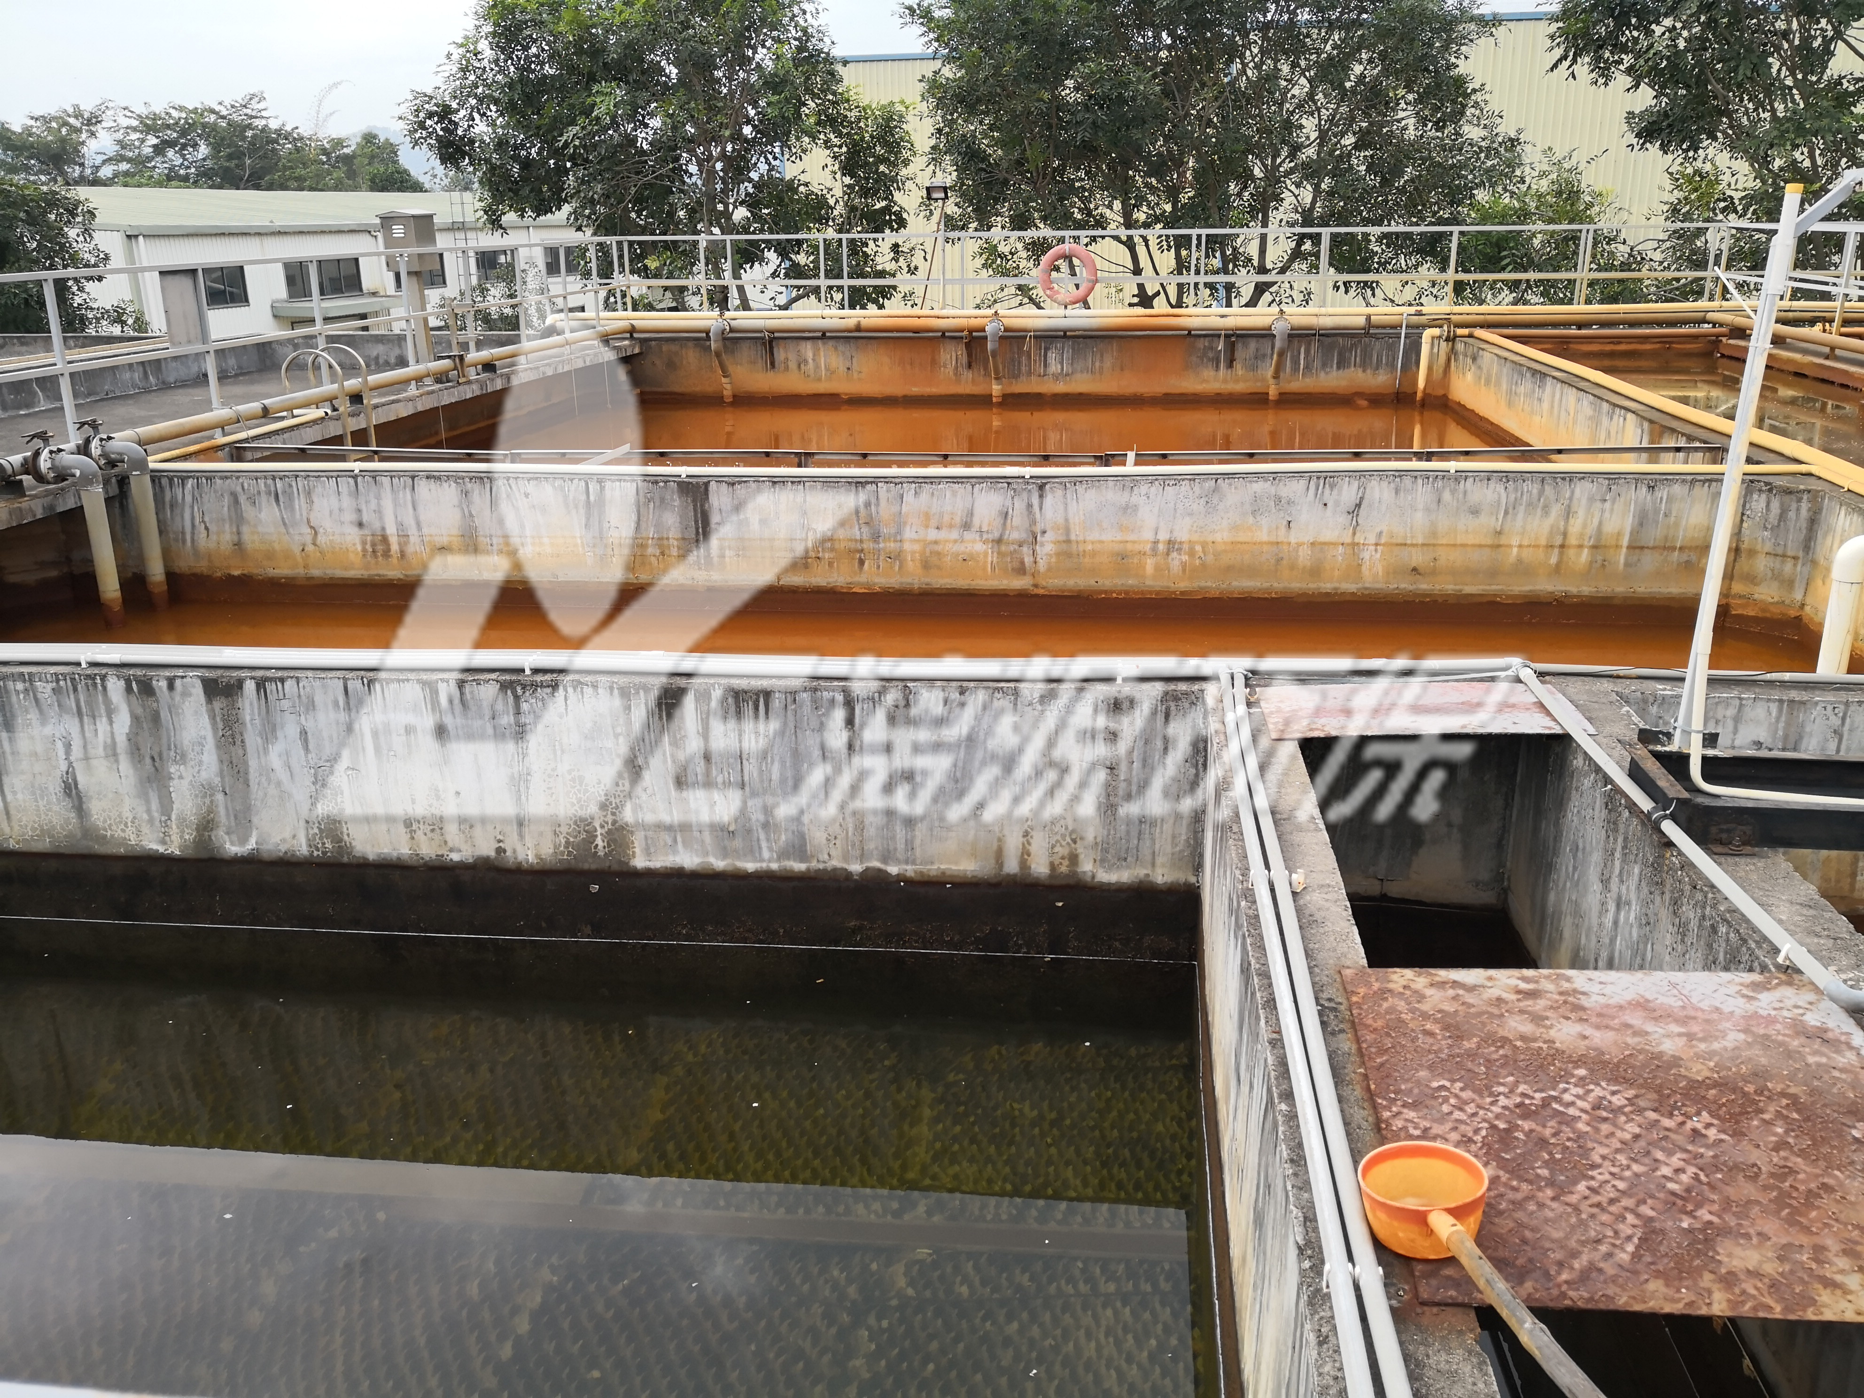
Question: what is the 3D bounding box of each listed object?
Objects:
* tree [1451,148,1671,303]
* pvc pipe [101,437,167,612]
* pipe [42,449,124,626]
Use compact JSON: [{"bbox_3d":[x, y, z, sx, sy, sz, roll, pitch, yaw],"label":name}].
[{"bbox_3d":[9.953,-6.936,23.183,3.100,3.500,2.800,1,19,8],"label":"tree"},{"bbox_3d":[-4.831,-1.052,8.838,0.322,1.022,0.115,1,19,8],"label":"pvc pipe"},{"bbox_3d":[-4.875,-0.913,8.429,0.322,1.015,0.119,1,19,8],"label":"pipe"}]

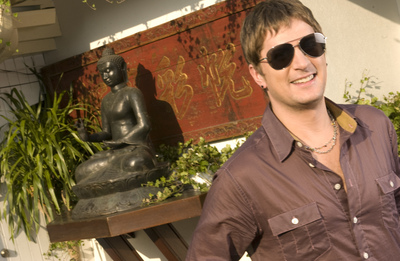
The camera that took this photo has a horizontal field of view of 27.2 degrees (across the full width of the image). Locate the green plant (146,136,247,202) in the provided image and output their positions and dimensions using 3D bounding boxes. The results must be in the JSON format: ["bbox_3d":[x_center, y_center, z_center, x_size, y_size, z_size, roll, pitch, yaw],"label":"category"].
[{"bbox_3d":[-0.010,0.123,3.130,0.330,0.210,0.430,-16,3,-44],"label":"green plant"}]

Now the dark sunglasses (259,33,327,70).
[{"bbox_3d":[0.183,-0.157,1.775,0.142,0.050,0.140,-20,0,-18],"label":"dark sunglasses"}]

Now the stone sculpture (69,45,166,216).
[{"bbox_3d":[-0.350,-0.003,3.150,0.360,0.590,0.430,-16,3,-44],"label":"stone sculpture"}]

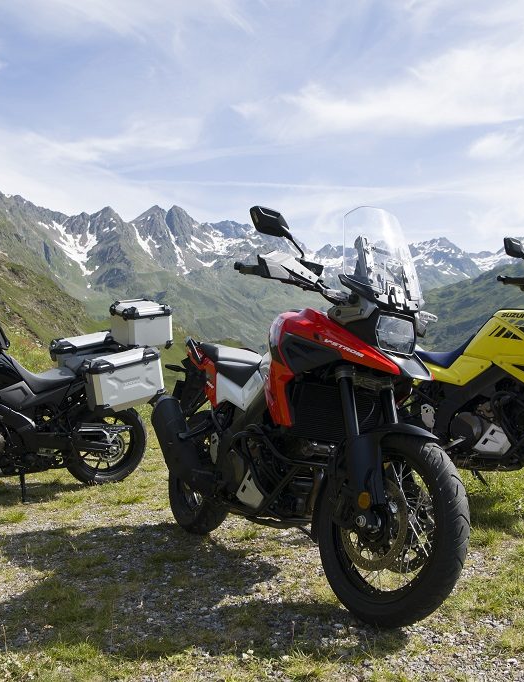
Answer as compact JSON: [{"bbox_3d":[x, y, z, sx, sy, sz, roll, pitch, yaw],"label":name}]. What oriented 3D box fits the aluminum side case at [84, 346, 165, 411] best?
[{"bbox_3d":[-0.948,0.279,5.226,0.504,0.391,0.250,-14,17,-30],"label":"aluminum side case"}]

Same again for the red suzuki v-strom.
[{"bbox_3d":[0.114,0.226,3.379,0.930,1.521,2.275,12,-7,-27],"label":"red suzuki v-strom"}]

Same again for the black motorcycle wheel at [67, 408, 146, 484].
[{"bbox_3d":[-1.141,0.747,5.588,0.642,0.642,0.150,-1,10,-33],"label":"black motorcycle wheel"}]

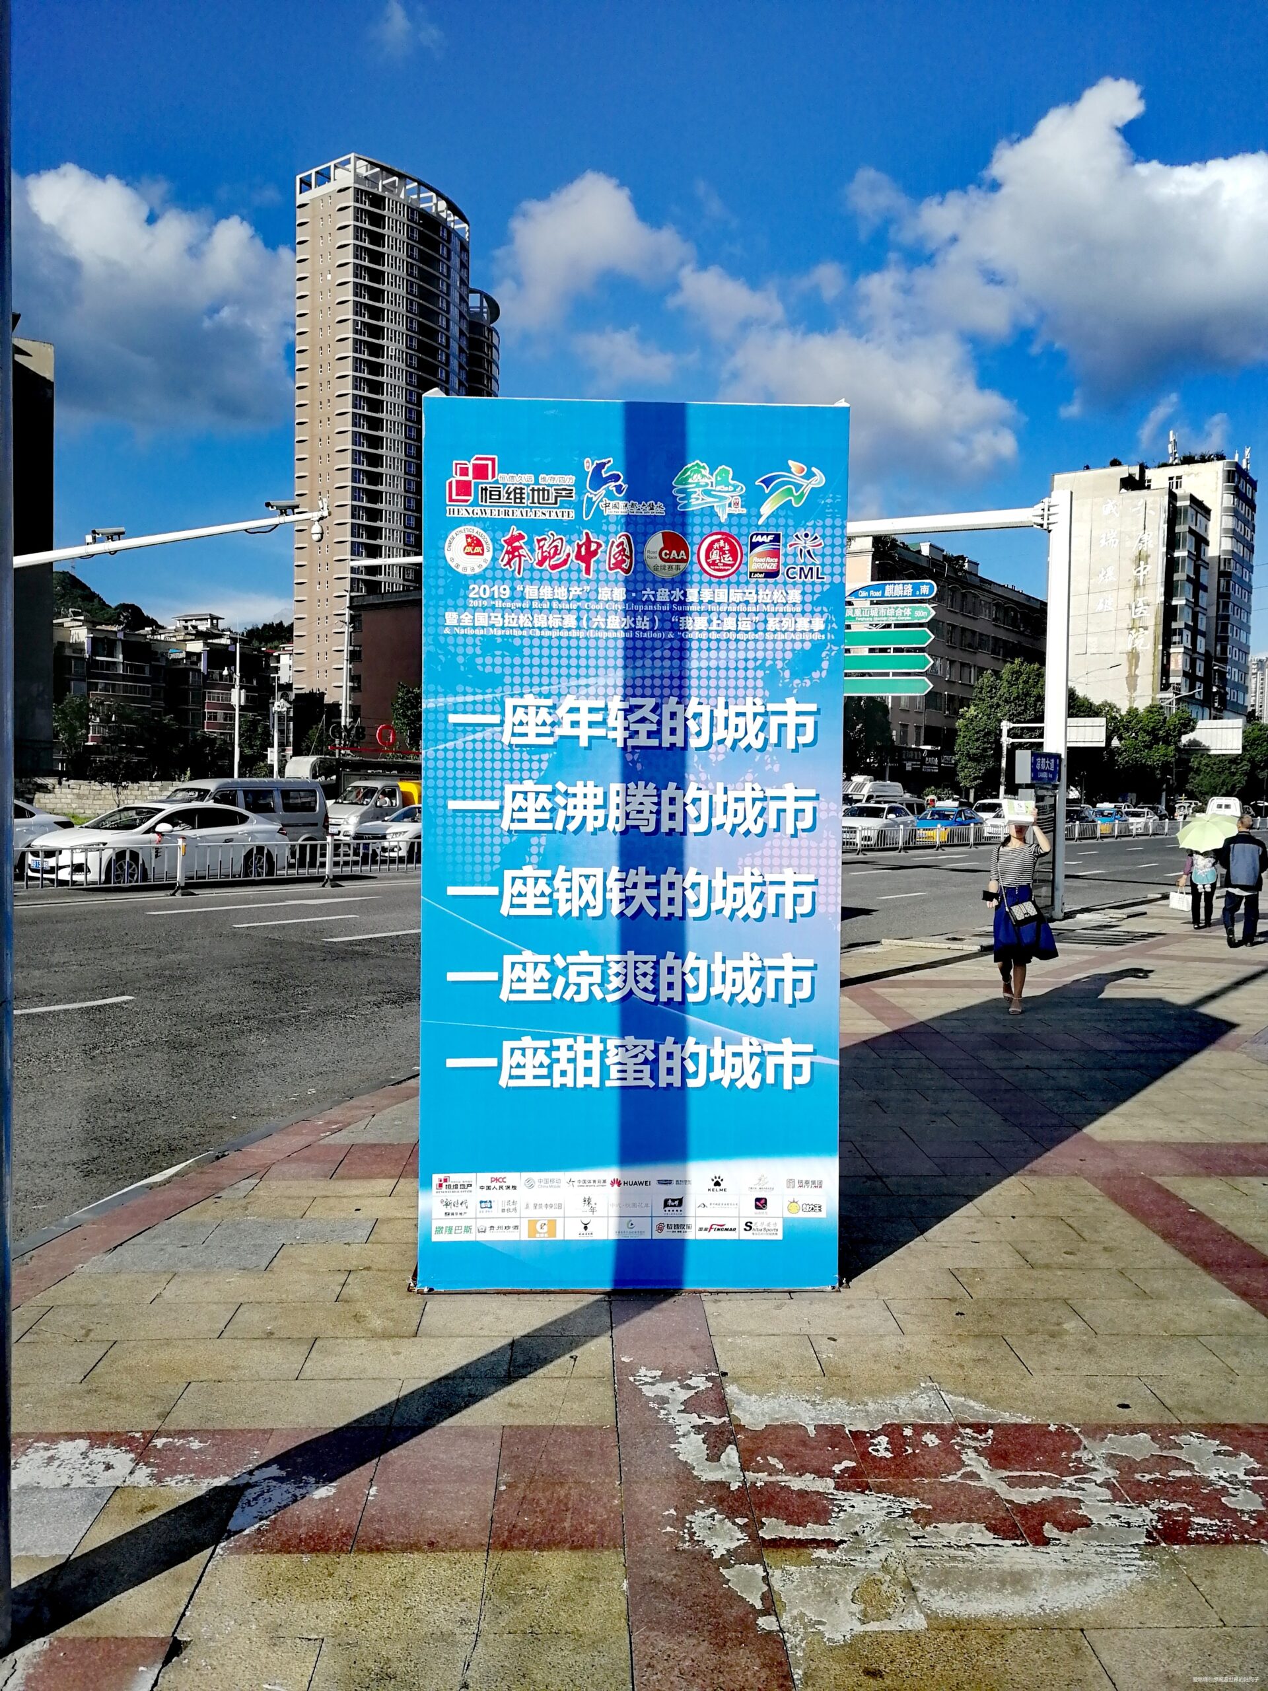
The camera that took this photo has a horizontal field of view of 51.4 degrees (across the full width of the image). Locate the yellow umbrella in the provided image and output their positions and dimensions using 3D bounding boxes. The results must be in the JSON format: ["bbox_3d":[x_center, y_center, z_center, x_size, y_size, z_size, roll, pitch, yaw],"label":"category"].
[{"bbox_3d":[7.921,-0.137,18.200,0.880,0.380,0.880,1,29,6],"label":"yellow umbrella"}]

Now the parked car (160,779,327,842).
[{"bbox_3d":[-9.035,-0.453,28.803,1.720,1.980,4.600,2,3,36],"label":"parked car"}]

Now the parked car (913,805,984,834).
[{"bbox_3d":[12.987,-0.860,54.080,1.720,1.480,4.450,2,3,36],"label":"parked car"}]

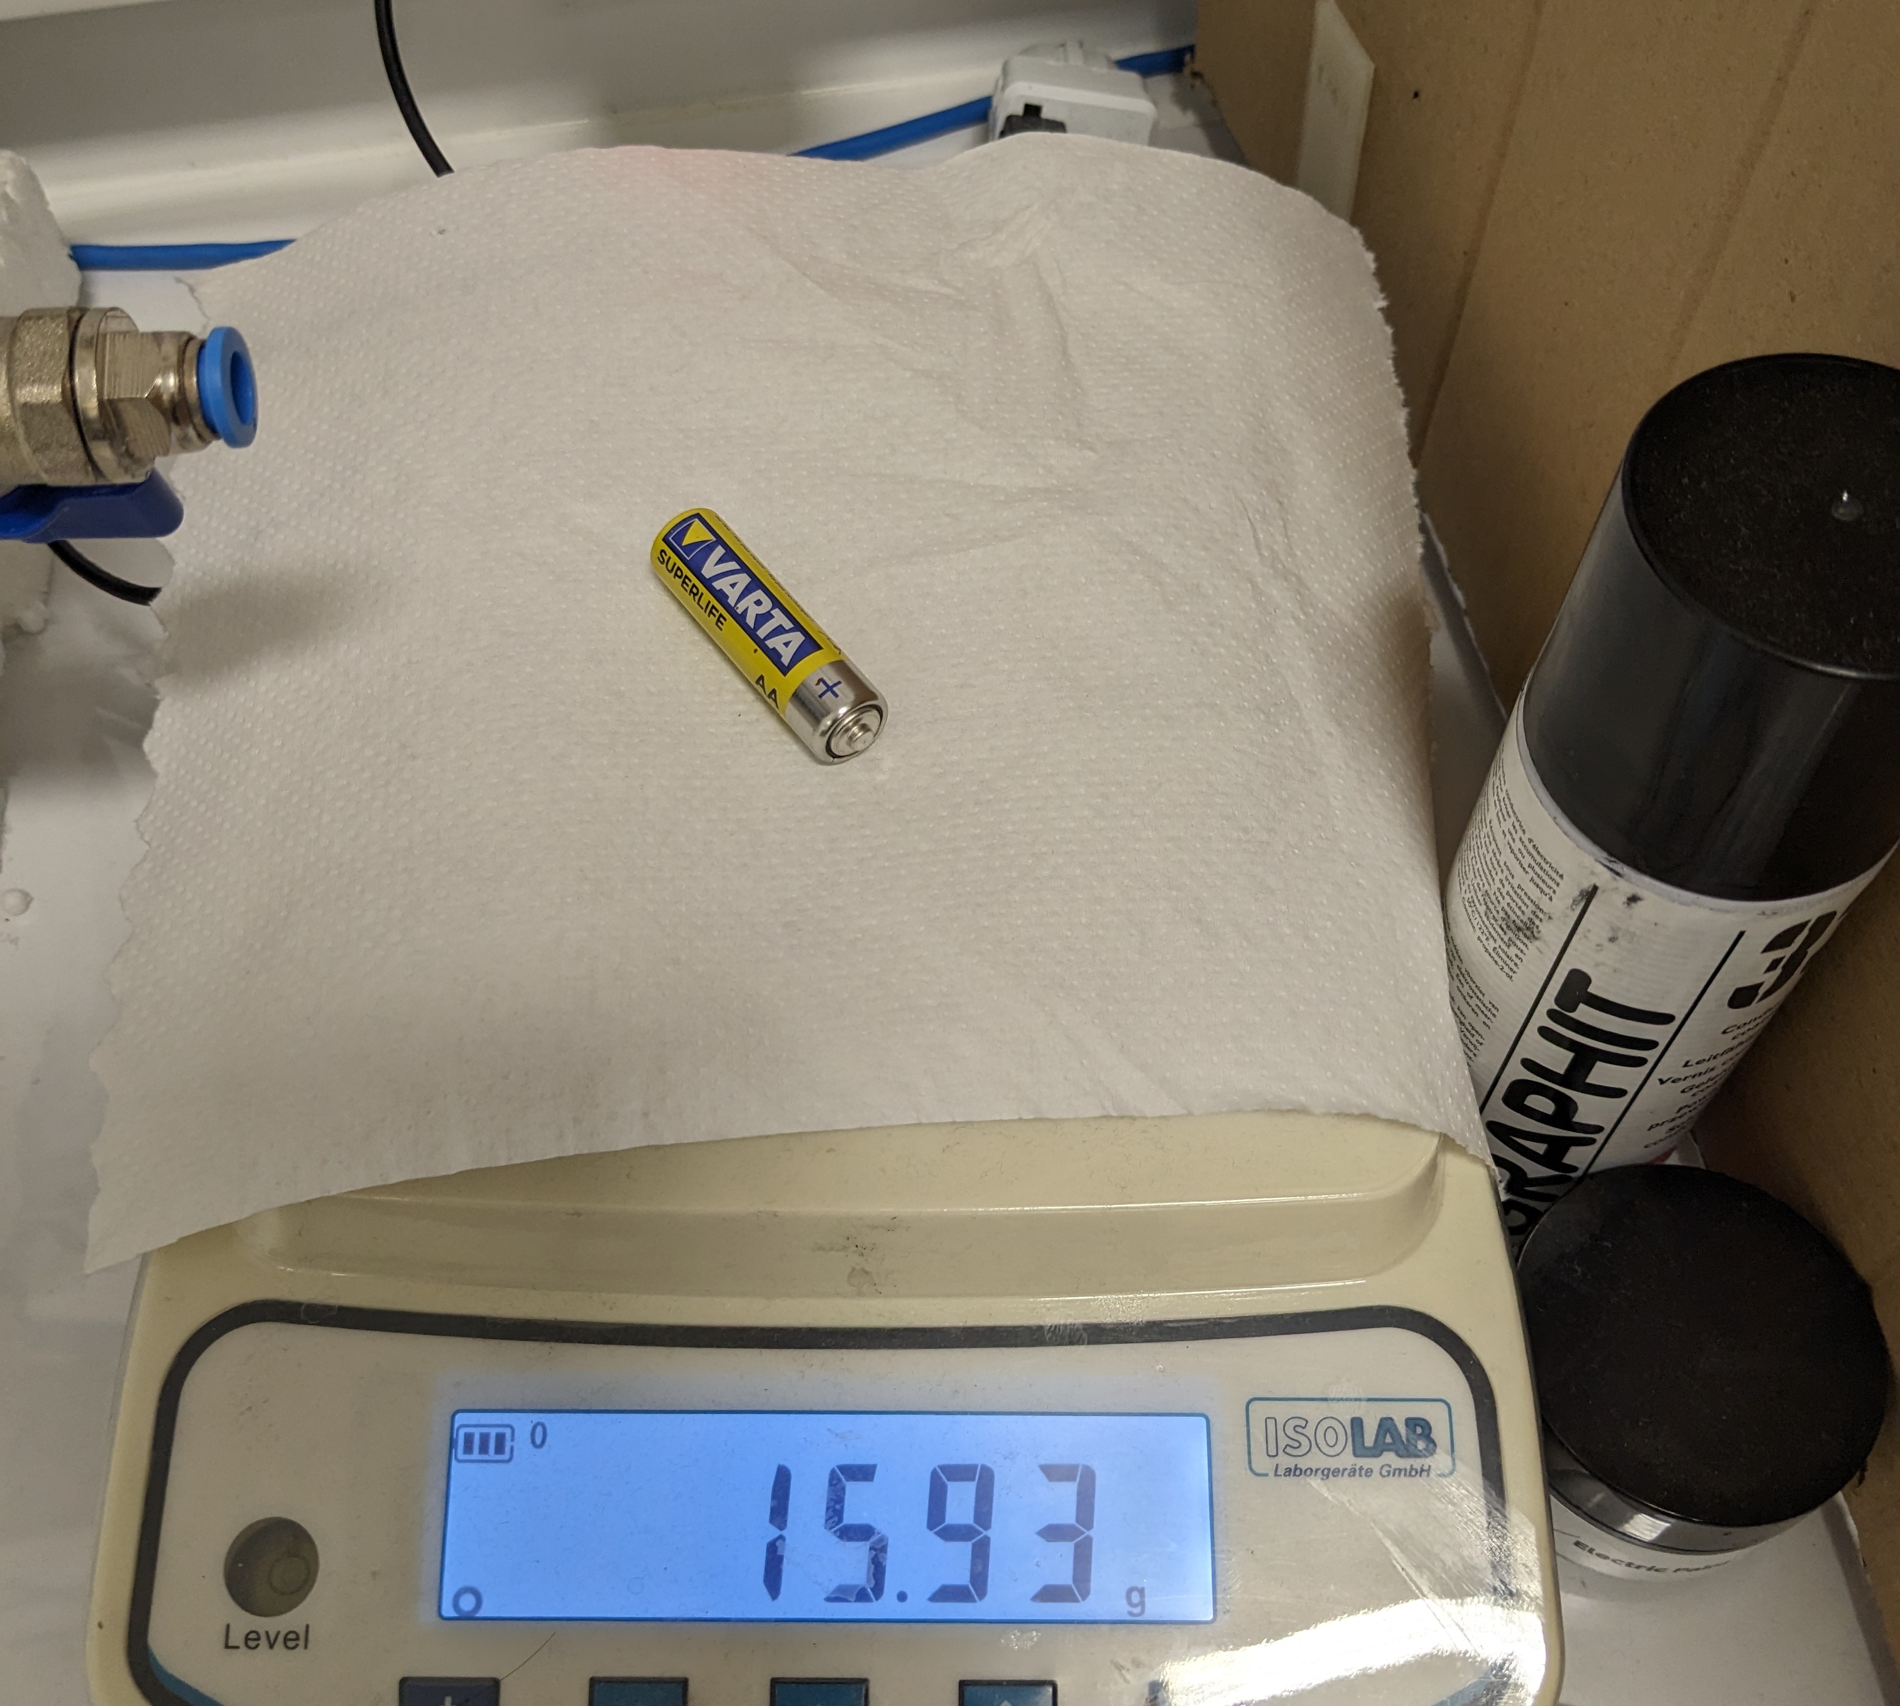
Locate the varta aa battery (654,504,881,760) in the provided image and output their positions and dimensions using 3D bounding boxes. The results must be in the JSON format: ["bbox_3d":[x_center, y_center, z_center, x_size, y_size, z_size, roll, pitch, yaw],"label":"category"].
[{"bbox_3d":[-0.029,-0.035,0.316,0.014,0.014,0.050,-32,62,-20],"label":"varta aa battery"}]

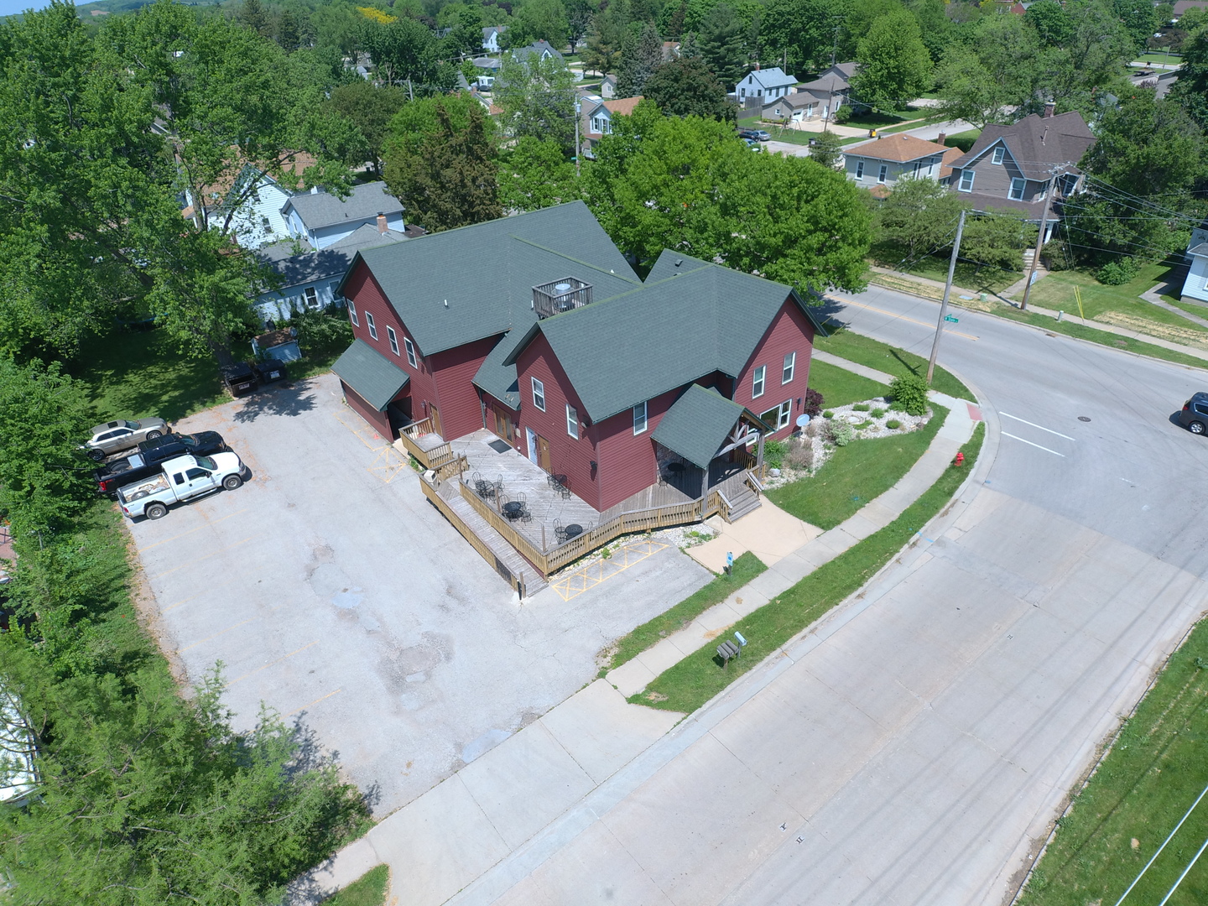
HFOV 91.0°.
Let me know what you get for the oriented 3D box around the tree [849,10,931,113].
[{"bbox_3d":[61.903,-84.607,128.000,16.000,17.500,16.000,-2,36,0],"label":"tree"}]

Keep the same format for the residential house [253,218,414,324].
[{"bbox_3d":[-25.310,-17.169,53.788,14.000,5.200,8.500,-28,43,-31],"label":"residential house"}]

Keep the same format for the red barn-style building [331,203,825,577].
[{"bbox_3d":[-2.583,-6.463,34.441,19.793,10.500,26.632,-27,43,-31],"label":"red barn-style building"}]

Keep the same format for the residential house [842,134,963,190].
[{"bbox_3d":[37.127,-35.957,75.119,14.000,7.800,9.000,-25,42,-28],"label":"residential house"}]

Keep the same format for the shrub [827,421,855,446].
[{"bbox_3d":[13.536,-1.052,33.900,1.500,1.150,1.500,-2,36,0],"label":"shrub"}]

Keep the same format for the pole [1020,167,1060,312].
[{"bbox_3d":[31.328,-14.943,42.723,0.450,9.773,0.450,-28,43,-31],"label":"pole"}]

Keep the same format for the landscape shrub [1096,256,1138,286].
[{"bbox_3d":[45.043,-15.883,52.000,3.100,2.100,3.100,-2,36,0],"label":"landscape shrub"}]

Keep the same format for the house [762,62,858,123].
[{"bbox_3d":[44.329,-73.397,120.749,23.000,8.000,11.000,-28,43,-30],"label":"house"}]

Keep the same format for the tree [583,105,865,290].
[{"bbox_3d":[9.471,-19.984,48.324,14.000,13.000,22.000,-29,43,-32],"label":"tree"}]

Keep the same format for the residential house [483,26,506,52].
[{"bbox_3d":[-41.646,-155.286,223.003,8.500,8.976,9.000,-28,43,-31],"label":"residential house"}]

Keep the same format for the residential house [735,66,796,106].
[{"bbox_3d":[36.505,-80.762,129.965,13.500,6.500,8.400,-28,43,-30],"label":"residential house"}]

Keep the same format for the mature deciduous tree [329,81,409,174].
[{"bbox_3d":[-35.050,-47.312,87.185,11.500,13.000,11.500,-28,43,-30],"label":"mature deciduous tree"}]

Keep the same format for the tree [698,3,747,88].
[{"bbox_3d":[28.459,-95.696,139.518,11.933,16.165,11.933,-2,36,1],"label":"tree"}]

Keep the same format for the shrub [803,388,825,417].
[{"bbox_3d":[12.337,-3.033,35.015,1.600,1.700,1.600,-28,43,-31],"label":"shrub"}]

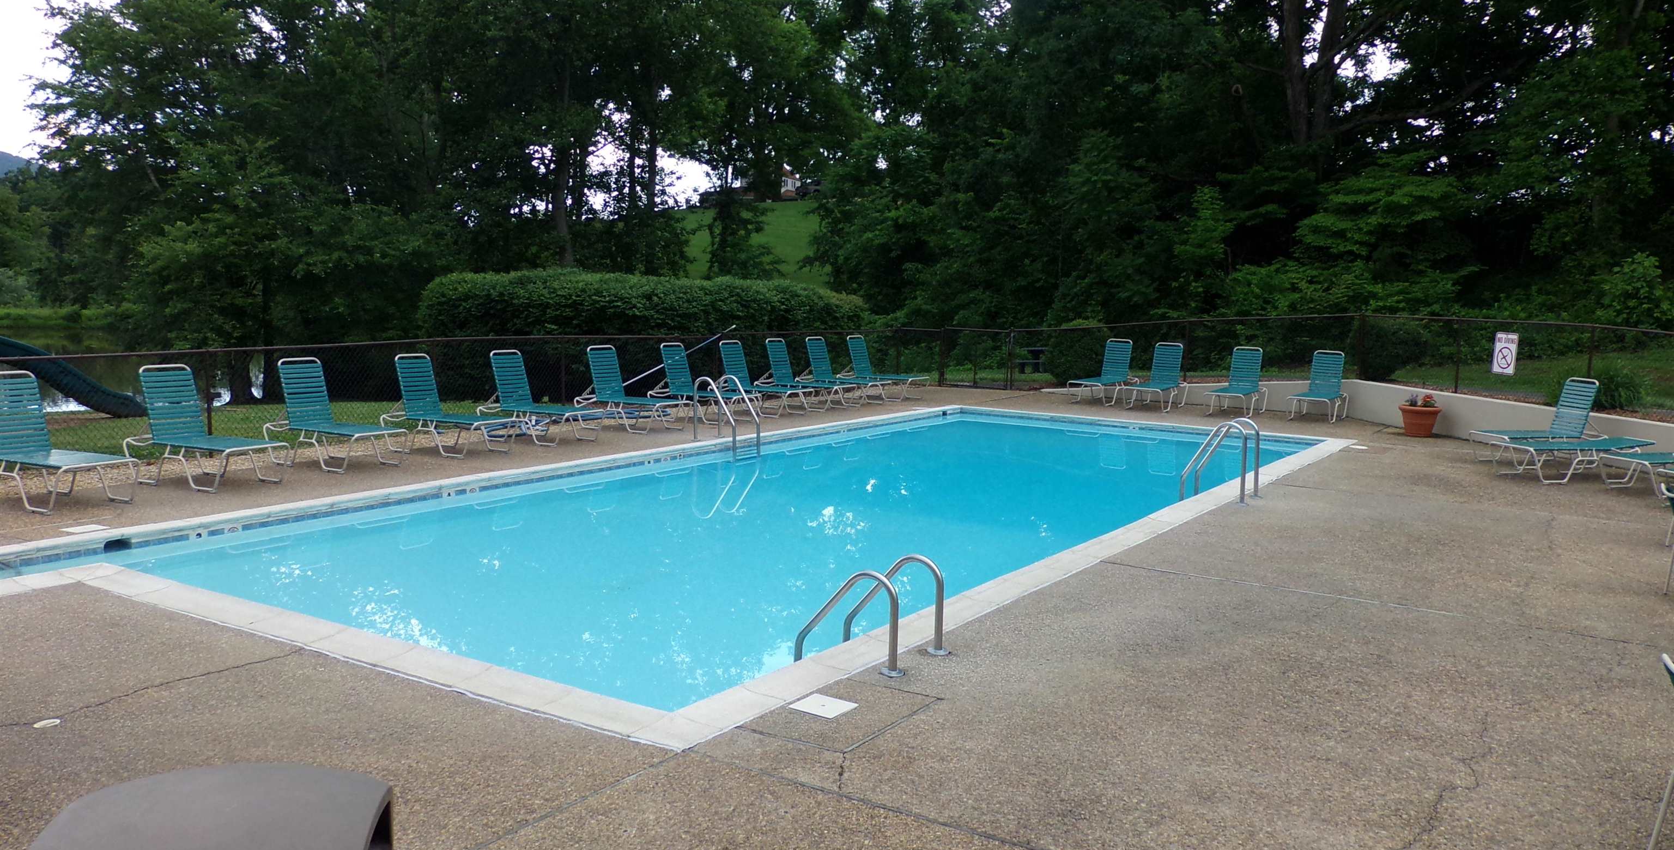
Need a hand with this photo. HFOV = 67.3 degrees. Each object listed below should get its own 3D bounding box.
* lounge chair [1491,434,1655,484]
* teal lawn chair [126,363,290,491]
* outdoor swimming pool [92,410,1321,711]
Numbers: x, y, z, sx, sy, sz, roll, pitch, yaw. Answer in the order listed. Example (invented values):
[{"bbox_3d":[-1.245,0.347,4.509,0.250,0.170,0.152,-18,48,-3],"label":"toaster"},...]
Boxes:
[{"bbox_3d":[8.303,0.383,14.182,1.725,0.434,0.660,-1,7,-16],"label":"lounge chair"},{"bbox_3d":[-6.109,0.015,12.171,1.479,1.096,0.700,4,7,26],"label":"teal lawn chair"},{"bbox_3d":[0.555,1.200,13.430,5.963,1.300,13.955,5,8,33],"label":"outdoor swimming pool"}]

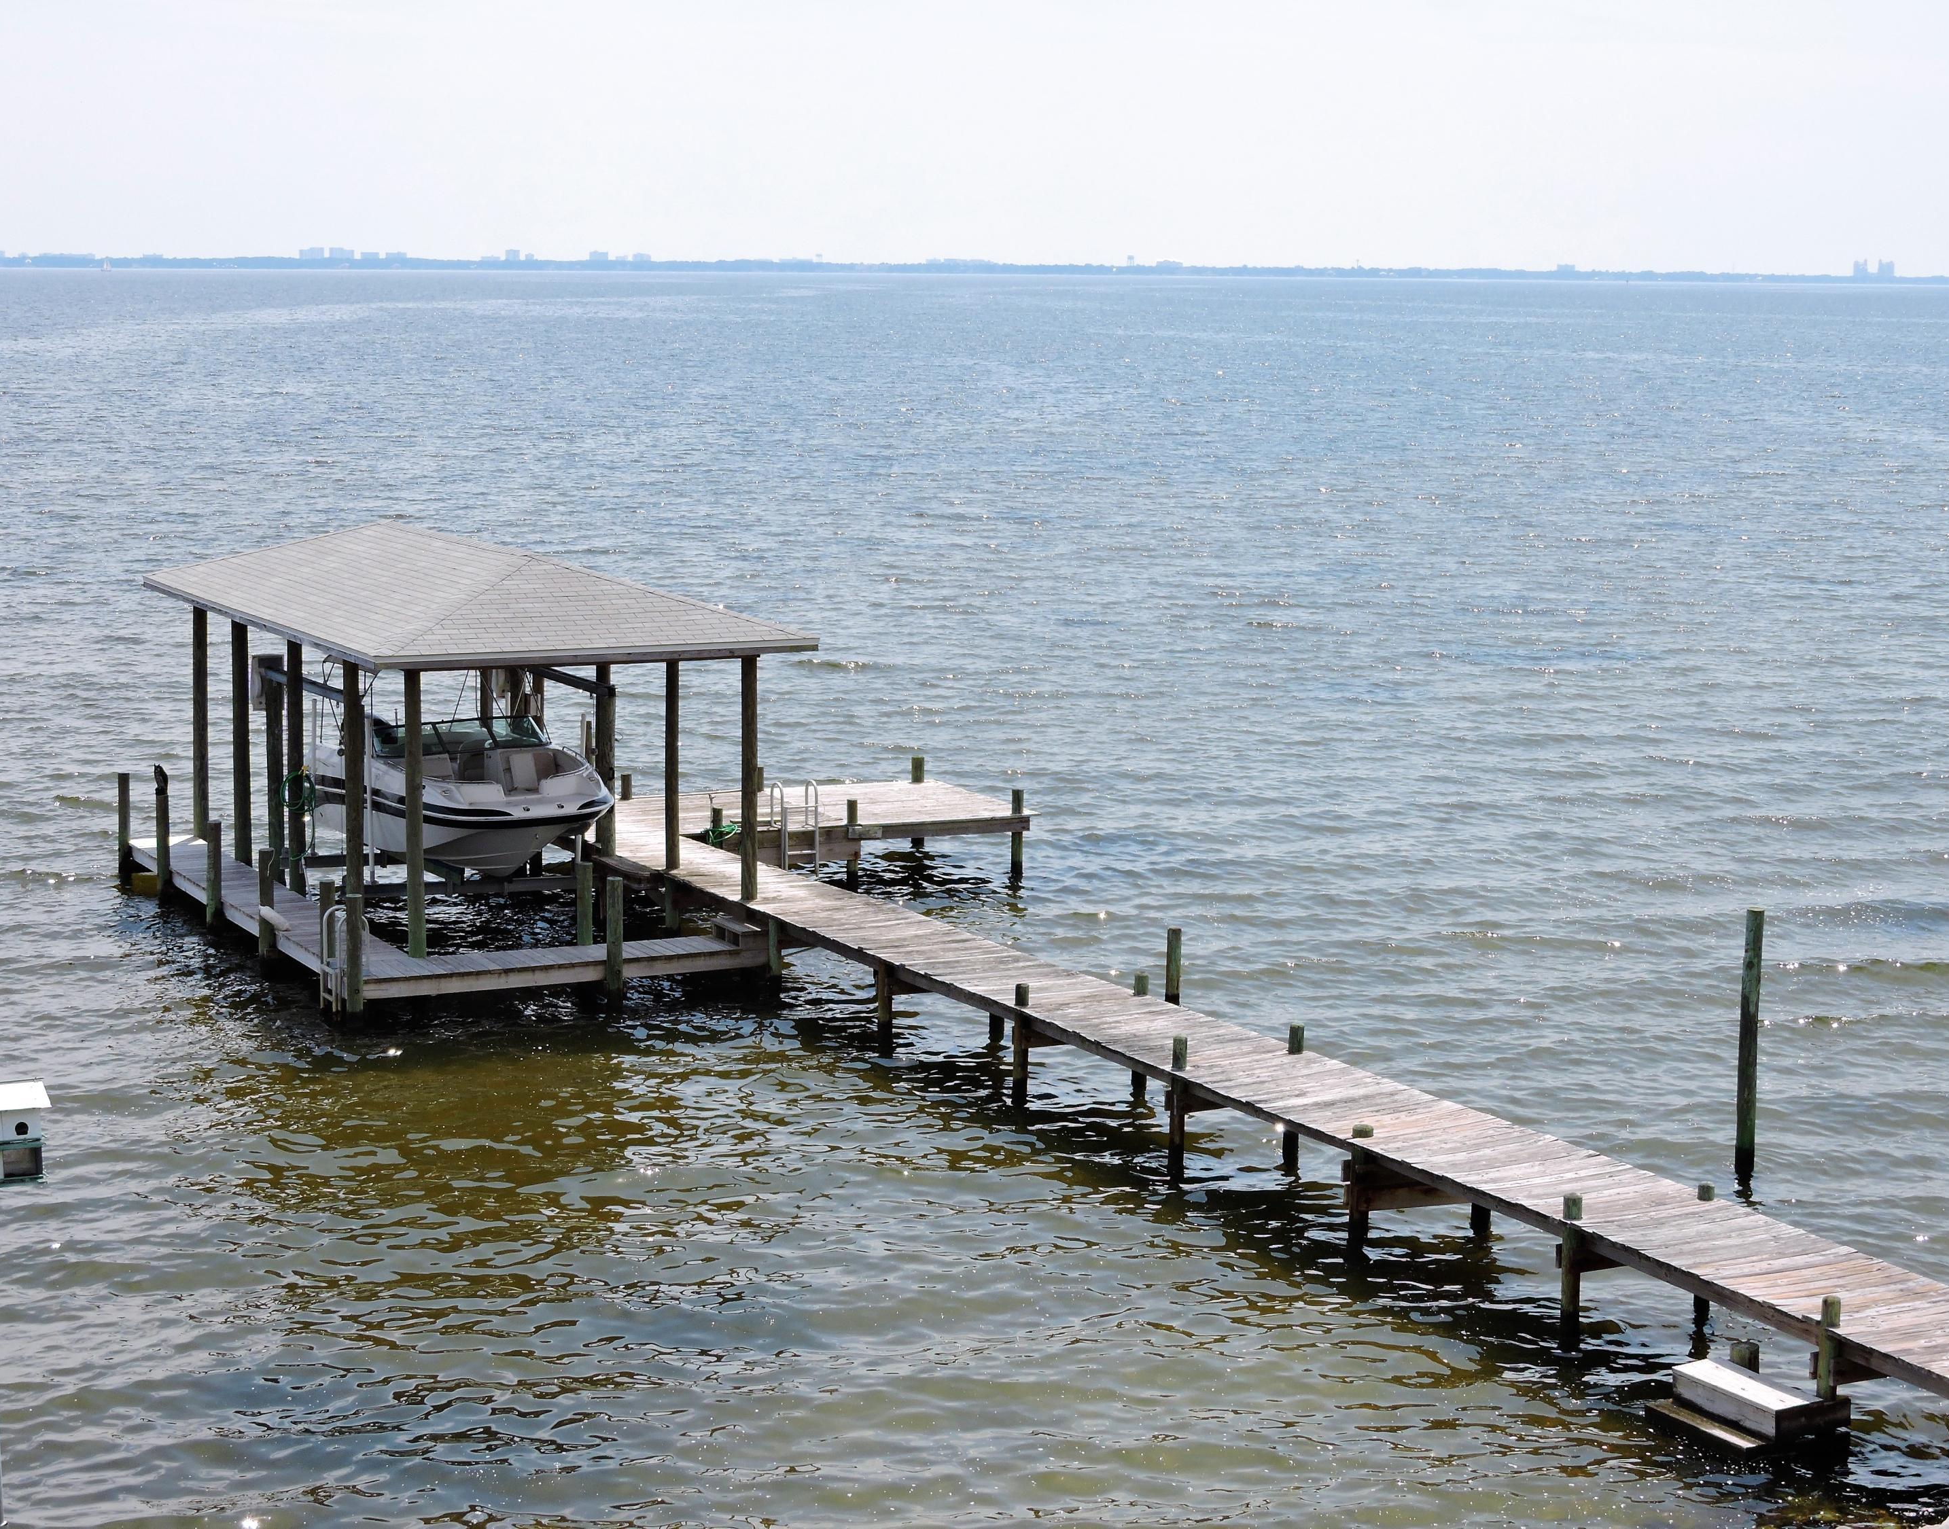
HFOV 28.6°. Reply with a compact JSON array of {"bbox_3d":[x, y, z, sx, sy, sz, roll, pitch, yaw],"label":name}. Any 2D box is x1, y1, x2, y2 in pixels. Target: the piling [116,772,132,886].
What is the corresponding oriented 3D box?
[{"bbox_3d":[-11.270,0.826,50.642,0.160,1.454,0.160,-3,8,-25],"label":"piling"}]

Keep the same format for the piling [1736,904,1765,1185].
[{"bbox_3d":[6.964,2.511,34.357,0.165,2.497,0.165,0,7,0],"label":"piling"}]

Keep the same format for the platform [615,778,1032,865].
[{"bbox_3d":[-2.323,0.831,51.671,5.400,0.530,3.700,-3,8,-25],"label":"platform"}]

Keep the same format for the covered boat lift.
[{"bbox_3d":[-6.450,-0.455,47.084,5.500,4.690,11.320,-3,8,-25],"label":"covered boat lift"}]

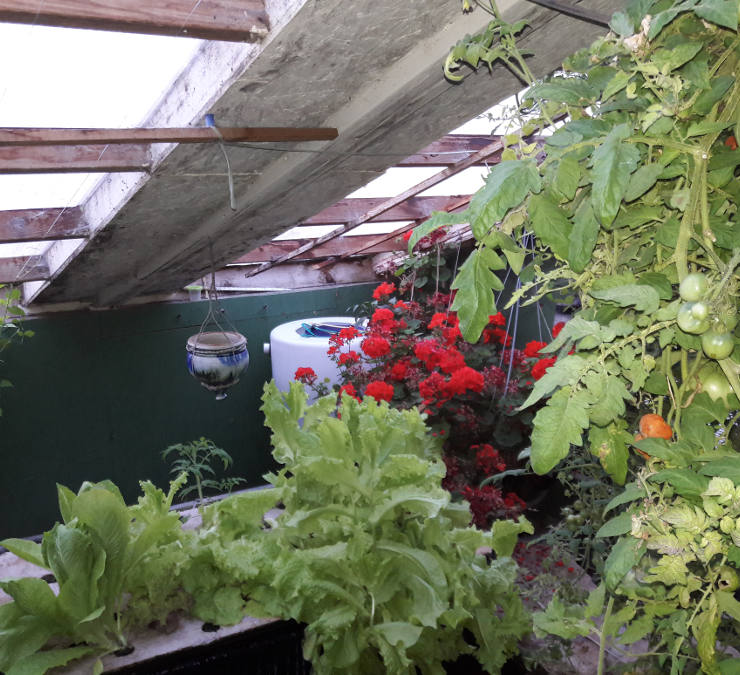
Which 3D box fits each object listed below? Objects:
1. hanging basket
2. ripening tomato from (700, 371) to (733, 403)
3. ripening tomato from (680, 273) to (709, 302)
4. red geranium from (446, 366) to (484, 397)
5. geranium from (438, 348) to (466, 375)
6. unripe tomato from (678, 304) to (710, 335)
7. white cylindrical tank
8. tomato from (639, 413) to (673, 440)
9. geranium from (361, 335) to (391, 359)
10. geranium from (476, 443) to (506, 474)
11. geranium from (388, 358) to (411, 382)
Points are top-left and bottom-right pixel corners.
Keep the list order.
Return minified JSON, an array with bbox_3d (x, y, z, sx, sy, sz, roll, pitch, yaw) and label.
[{"bbox_3d":[-0.495,0.103,2.380,0.203,0.198,0.203,-1,14,0],"label":"hanging basket"},{"bbox_3d":[0.525,0.074,1.100,0.050,0.047,0.050,-1,14,0],"label":"ripening tomato"},{"bbox_3d":[0.475,-0.073,1.070,0.043,0.041,0.043,-1,14,0],"label":"ripening tomato"},{"bbox_3d":[0.278,0.128,2.120,0.107,0.085,0.100,-1,14,0],"label":"red geranium"},{"bbox_3d":[0.255,0.074,2.250,0.087,0.080,0.085,-1,13,0],"label":"geranium"},{"bbox_3d":[0.476,-0.028,1.070,0.048,0.047,0.048,-1,13,0],"label":"unripe tomato"},{"bbox_3d":[-0.122,0.298,2.797,0.500,0.660,0.500,-1,13,0],"label":"white cylindrical tank"},{"bbox_3d":[0.451,0.142,1.150,0.053,0.048,0.053,-1,13,0],"label":"tomato"},{"bbox_3d":[0.018,0.029,2.320,0.093,0.078,0.090,-1,13,0],"label":"geranium"},{"bbox_3d":[0.359,0.364,2.170,0.092,0.085,0.090,-1,14,0],"label":"geranium"},{"bbox_3d":[0.096,0.107,2.370,0.074,0.075,0.074,-1,13,0],"label":"geranium"}]

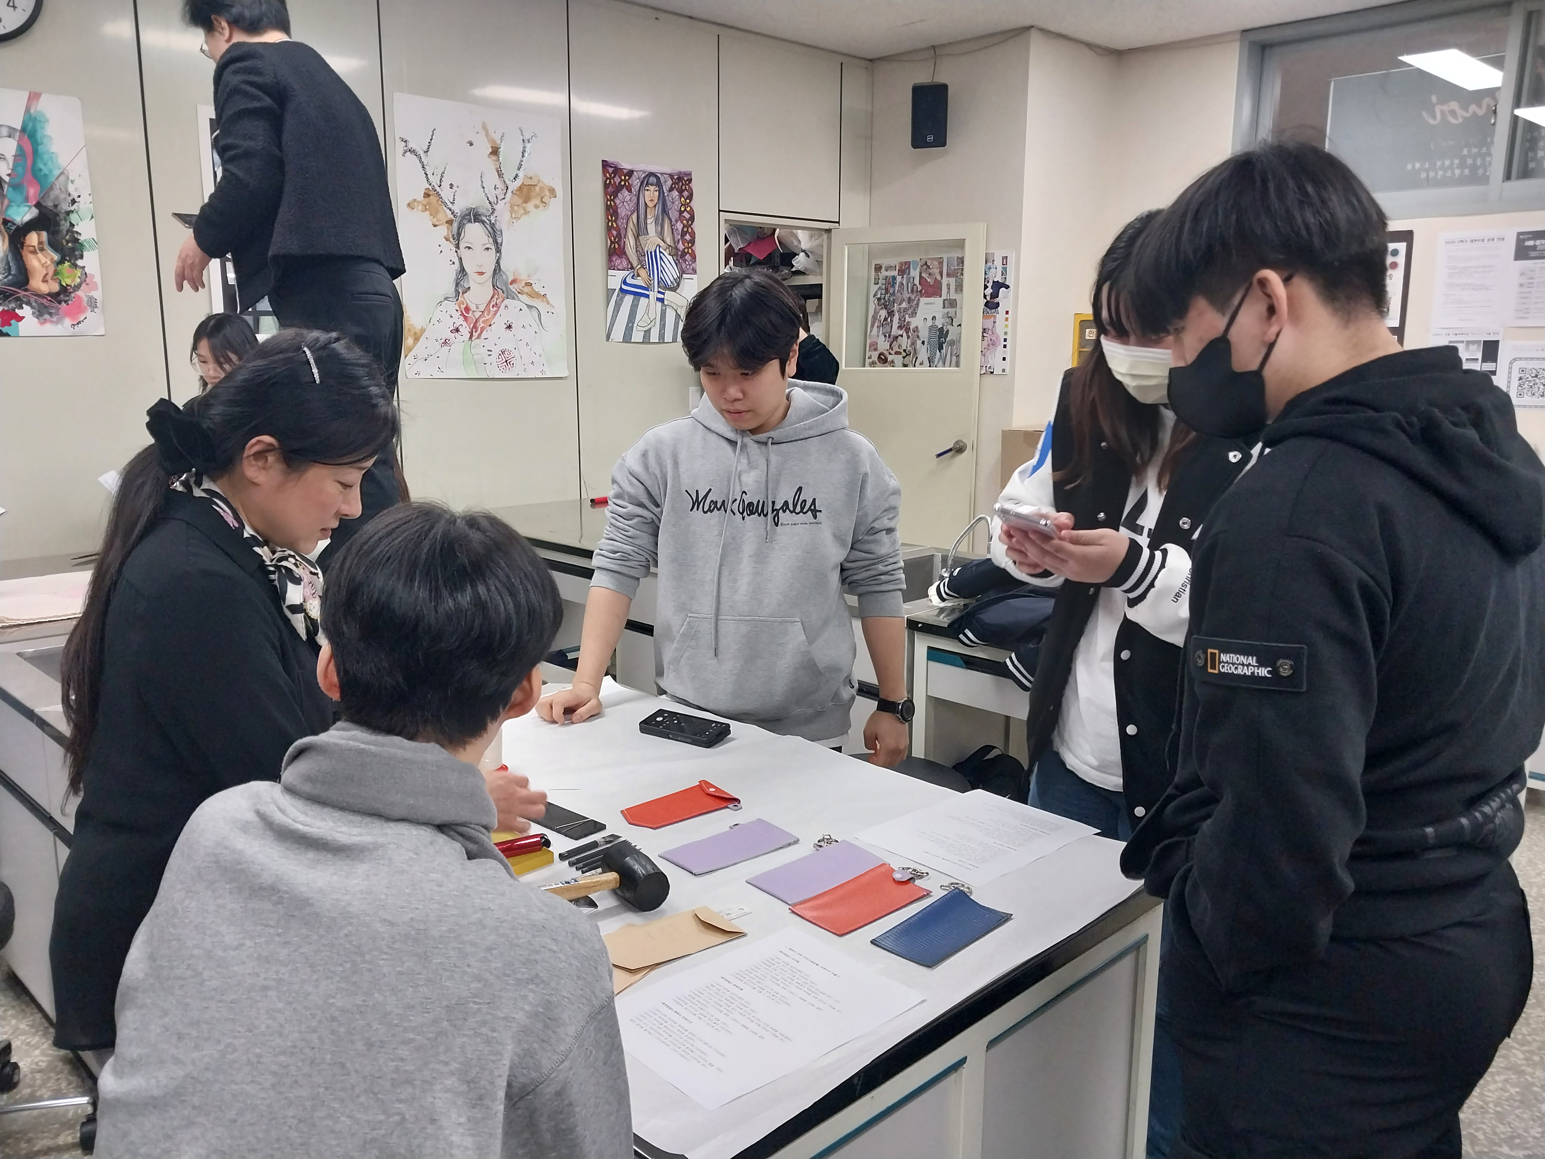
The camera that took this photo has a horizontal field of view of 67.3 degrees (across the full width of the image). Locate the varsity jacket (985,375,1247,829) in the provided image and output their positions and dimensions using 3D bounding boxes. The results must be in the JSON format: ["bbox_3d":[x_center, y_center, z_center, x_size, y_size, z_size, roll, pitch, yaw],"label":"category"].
[{"bbox_3d":[0.541,0.004,1.730,0.520,0.690,0.420,7,13,32],"label":"varsity jacket"}]

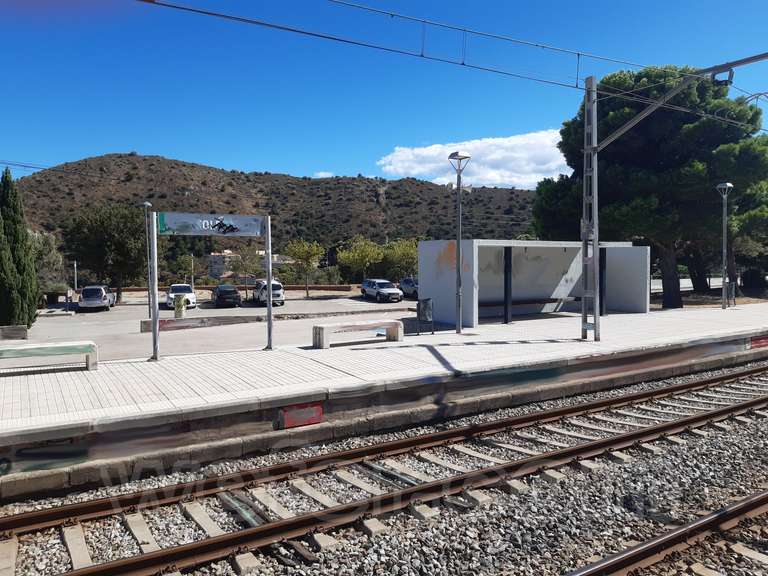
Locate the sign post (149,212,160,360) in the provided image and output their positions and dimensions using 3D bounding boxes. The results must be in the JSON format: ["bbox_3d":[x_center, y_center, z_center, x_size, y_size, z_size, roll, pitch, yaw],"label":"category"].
[{"bbox_3d":[-4.655,-0.037,11.720,0.120,3.000,0.120,-1,1,-31],"label":"sign post"}]

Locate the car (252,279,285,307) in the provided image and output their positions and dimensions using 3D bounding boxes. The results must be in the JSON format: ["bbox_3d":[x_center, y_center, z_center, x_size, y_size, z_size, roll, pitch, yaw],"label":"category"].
[{"bbox_3d":[-8.120,0.335,41.000,1.800,1.720,4.350,-1,1,-15],"label":"car"}]

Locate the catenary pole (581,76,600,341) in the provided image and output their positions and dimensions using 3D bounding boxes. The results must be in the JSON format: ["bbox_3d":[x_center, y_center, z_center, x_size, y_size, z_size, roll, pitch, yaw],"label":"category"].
[{"bbox_3d":[4.990,-1.900,13.850,0.200,6.360,0.420,-1,1,-31],"label":"catenary pole"}]

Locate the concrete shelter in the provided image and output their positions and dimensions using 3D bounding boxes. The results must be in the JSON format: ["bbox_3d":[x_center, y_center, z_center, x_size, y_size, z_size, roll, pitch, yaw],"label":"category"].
[{"bbox_3d":[5.178,-0.271,19.142,8.007,2.462,2.660,-2,3,-32],"label":"concrete shelter"}]

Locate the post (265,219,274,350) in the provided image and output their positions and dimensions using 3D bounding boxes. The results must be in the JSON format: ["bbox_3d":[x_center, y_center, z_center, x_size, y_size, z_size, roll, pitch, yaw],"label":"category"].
[{"bbox_3d":[-2.438,-0.100,12.252,0.100,2.842,0.100,-2,3,-32],"label":"post"}]

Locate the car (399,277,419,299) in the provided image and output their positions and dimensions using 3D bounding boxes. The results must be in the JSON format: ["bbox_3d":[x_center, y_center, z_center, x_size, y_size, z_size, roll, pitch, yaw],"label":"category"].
[{"bbox_3d":[2.617,-0.056,42.562,1.800,1.650,4.400,-1,3,-20],"label":"car"}]

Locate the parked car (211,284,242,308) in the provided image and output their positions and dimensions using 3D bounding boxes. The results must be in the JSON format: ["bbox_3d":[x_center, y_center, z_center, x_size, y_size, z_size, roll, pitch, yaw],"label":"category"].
[{"bbox_3d":[-10.681,0.429,39.267,1.770,1.460,4.100,-1,3,-21],"label":"parked car"}]

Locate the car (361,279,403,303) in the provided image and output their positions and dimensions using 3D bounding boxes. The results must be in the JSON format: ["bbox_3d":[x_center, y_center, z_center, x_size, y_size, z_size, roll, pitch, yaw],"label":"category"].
[{"bbox_3d":[-0.210,0.180,42.200,1.840,1.660,4.550,-1,1,-17],"label":"car"}]

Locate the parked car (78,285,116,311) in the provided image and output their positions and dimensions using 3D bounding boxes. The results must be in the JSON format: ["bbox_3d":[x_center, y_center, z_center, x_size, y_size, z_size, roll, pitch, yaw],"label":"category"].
[{"bbox_3d":[-18.467,0.551,37.265,1.750,1.530,4.300,-1,3,-20],"label":"parked car"}]

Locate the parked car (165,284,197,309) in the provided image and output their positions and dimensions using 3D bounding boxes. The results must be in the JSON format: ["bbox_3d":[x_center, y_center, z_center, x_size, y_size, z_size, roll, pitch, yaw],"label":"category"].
[{"bbox_3d":[-13.530,0.530,38.700,1.820,1.500,4.330,-1,1,-19],"label":"parked car"}]

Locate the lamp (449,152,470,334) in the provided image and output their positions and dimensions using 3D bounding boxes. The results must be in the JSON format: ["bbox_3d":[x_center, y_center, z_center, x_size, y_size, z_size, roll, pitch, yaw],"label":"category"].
[{"bbox_3d":[1.964,-1.167,15.000,0.600,4.669,0.600,0,3,0],"label":"lamp"}]

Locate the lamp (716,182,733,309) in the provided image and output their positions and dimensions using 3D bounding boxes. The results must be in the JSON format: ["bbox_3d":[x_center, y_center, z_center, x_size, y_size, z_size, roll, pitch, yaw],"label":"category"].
[{"bbox_3d":[13.680,-1.685,23.150,0.650,5.050,0.650,-1,1,-31],"label":"lamp"}]

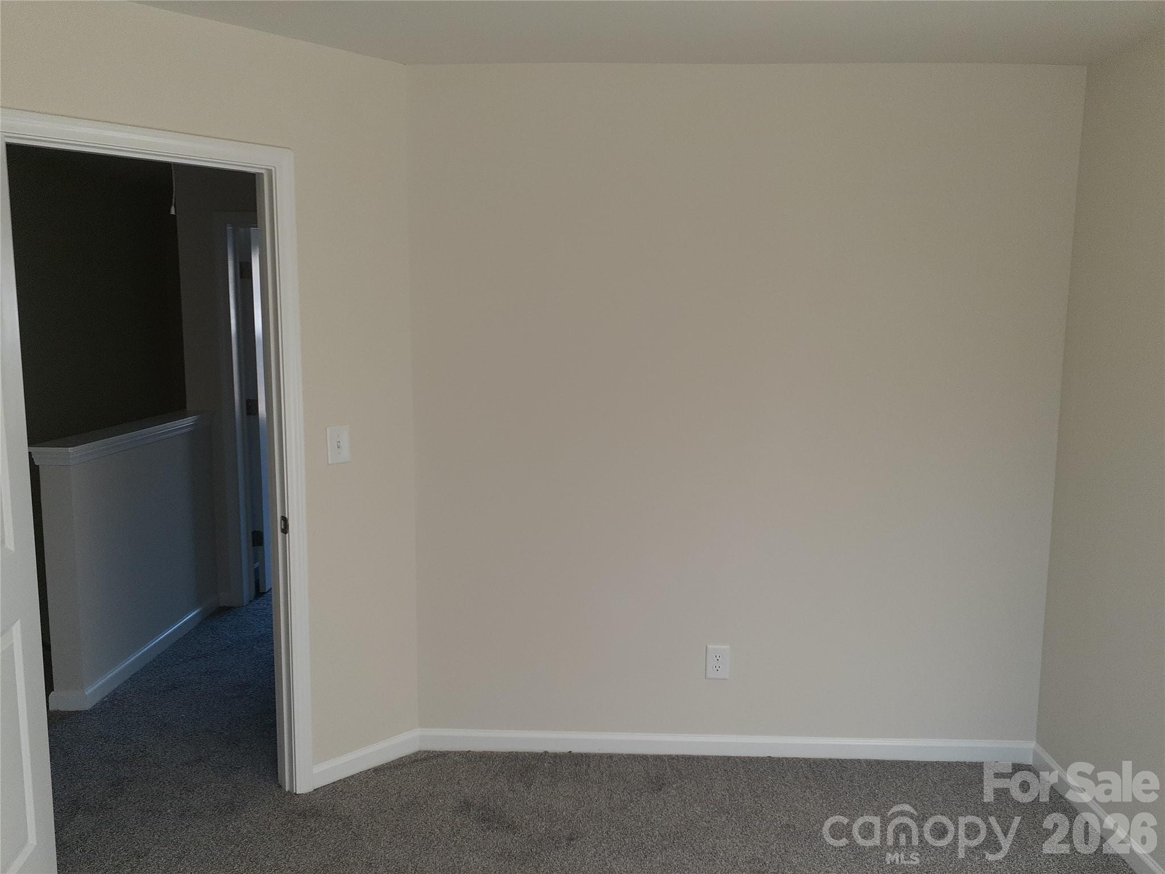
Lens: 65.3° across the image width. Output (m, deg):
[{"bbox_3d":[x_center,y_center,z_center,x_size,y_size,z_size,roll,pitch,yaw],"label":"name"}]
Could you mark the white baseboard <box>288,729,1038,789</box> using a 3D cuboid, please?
[{"bbox_3d":[0.357,1.152,3.198,2.564,0.087,0.314,1,7,2],"label":"white baseboard"}]

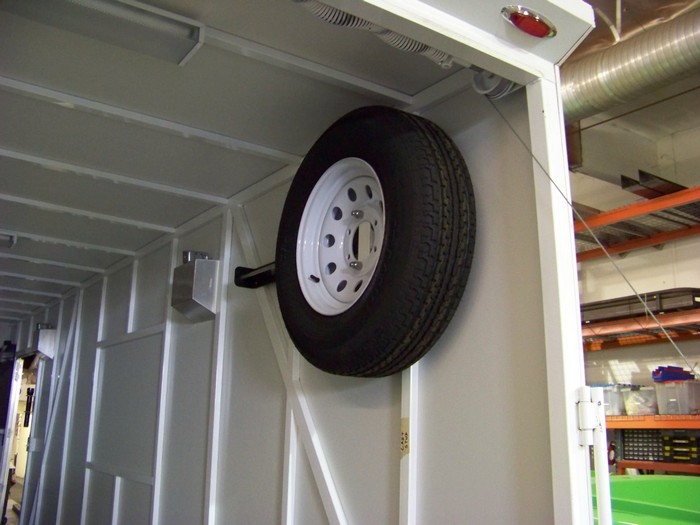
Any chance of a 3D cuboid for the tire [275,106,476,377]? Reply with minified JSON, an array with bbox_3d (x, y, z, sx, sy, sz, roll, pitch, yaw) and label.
[{"bbox_3d":[0.041,-0.054,1.945,0.212,0.716,0.716,10,-17,-33],"label":"tire"}]

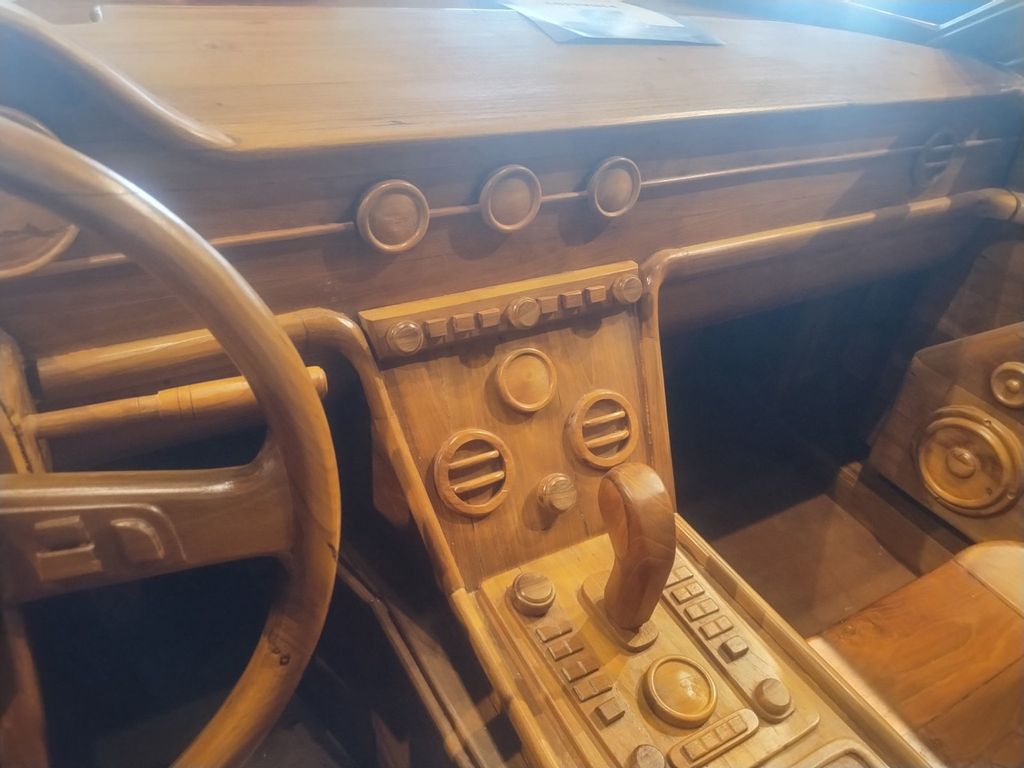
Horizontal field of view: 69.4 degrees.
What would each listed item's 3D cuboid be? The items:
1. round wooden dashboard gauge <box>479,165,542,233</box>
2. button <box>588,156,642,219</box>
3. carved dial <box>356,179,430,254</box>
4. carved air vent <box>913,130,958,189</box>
[{"bbox_3d":[-0.001,-0.145,0.580,0.049,0.049,0.014,-15,29,-28],"label":"round wooden dashboard gauge"},{"bbox_3d":[0.088,-0.168,0.629,0.049,0.049,0.014,-15,29,-28],"label":"button"},{"bbox_3d":[-0.085,-0.121,0.535,0.051,0.051,0.014,-15,29,-28],"label":"carved dial"},{"bbox_3d":[0.488,-0.260,0.853,0.064,0.064,0.014,-15,29,-28],"label":"carved air vent"}]

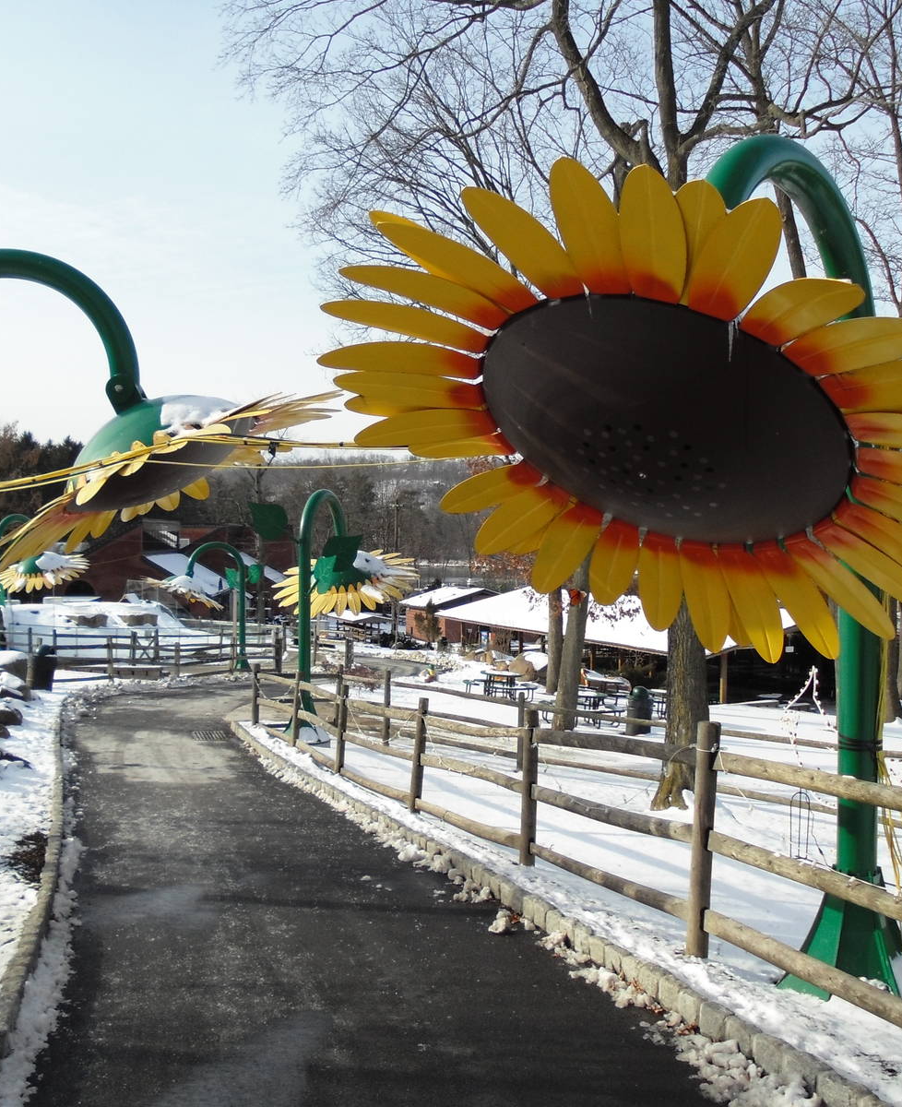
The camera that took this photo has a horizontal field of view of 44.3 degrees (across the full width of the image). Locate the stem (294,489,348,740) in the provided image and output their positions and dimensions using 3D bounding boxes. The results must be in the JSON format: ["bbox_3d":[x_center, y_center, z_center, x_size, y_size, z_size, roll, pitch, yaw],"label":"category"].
[{"bbox_3d":[-2.299,0.999,19.616,0.850,4.250,2.235,0,0,16],"label":"stem"}]

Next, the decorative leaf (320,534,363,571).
[{"bbox_3d":[-1.868,-0.010,18.900,0.700,0.630,0.130,0,0,-6],"label":"decorative leaf"}]

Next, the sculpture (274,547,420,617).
[{"bbox_3d":[-1.953,0.529,20.750,2.700,0.650,2.700,0,21,16],"label":"sculpture"}]

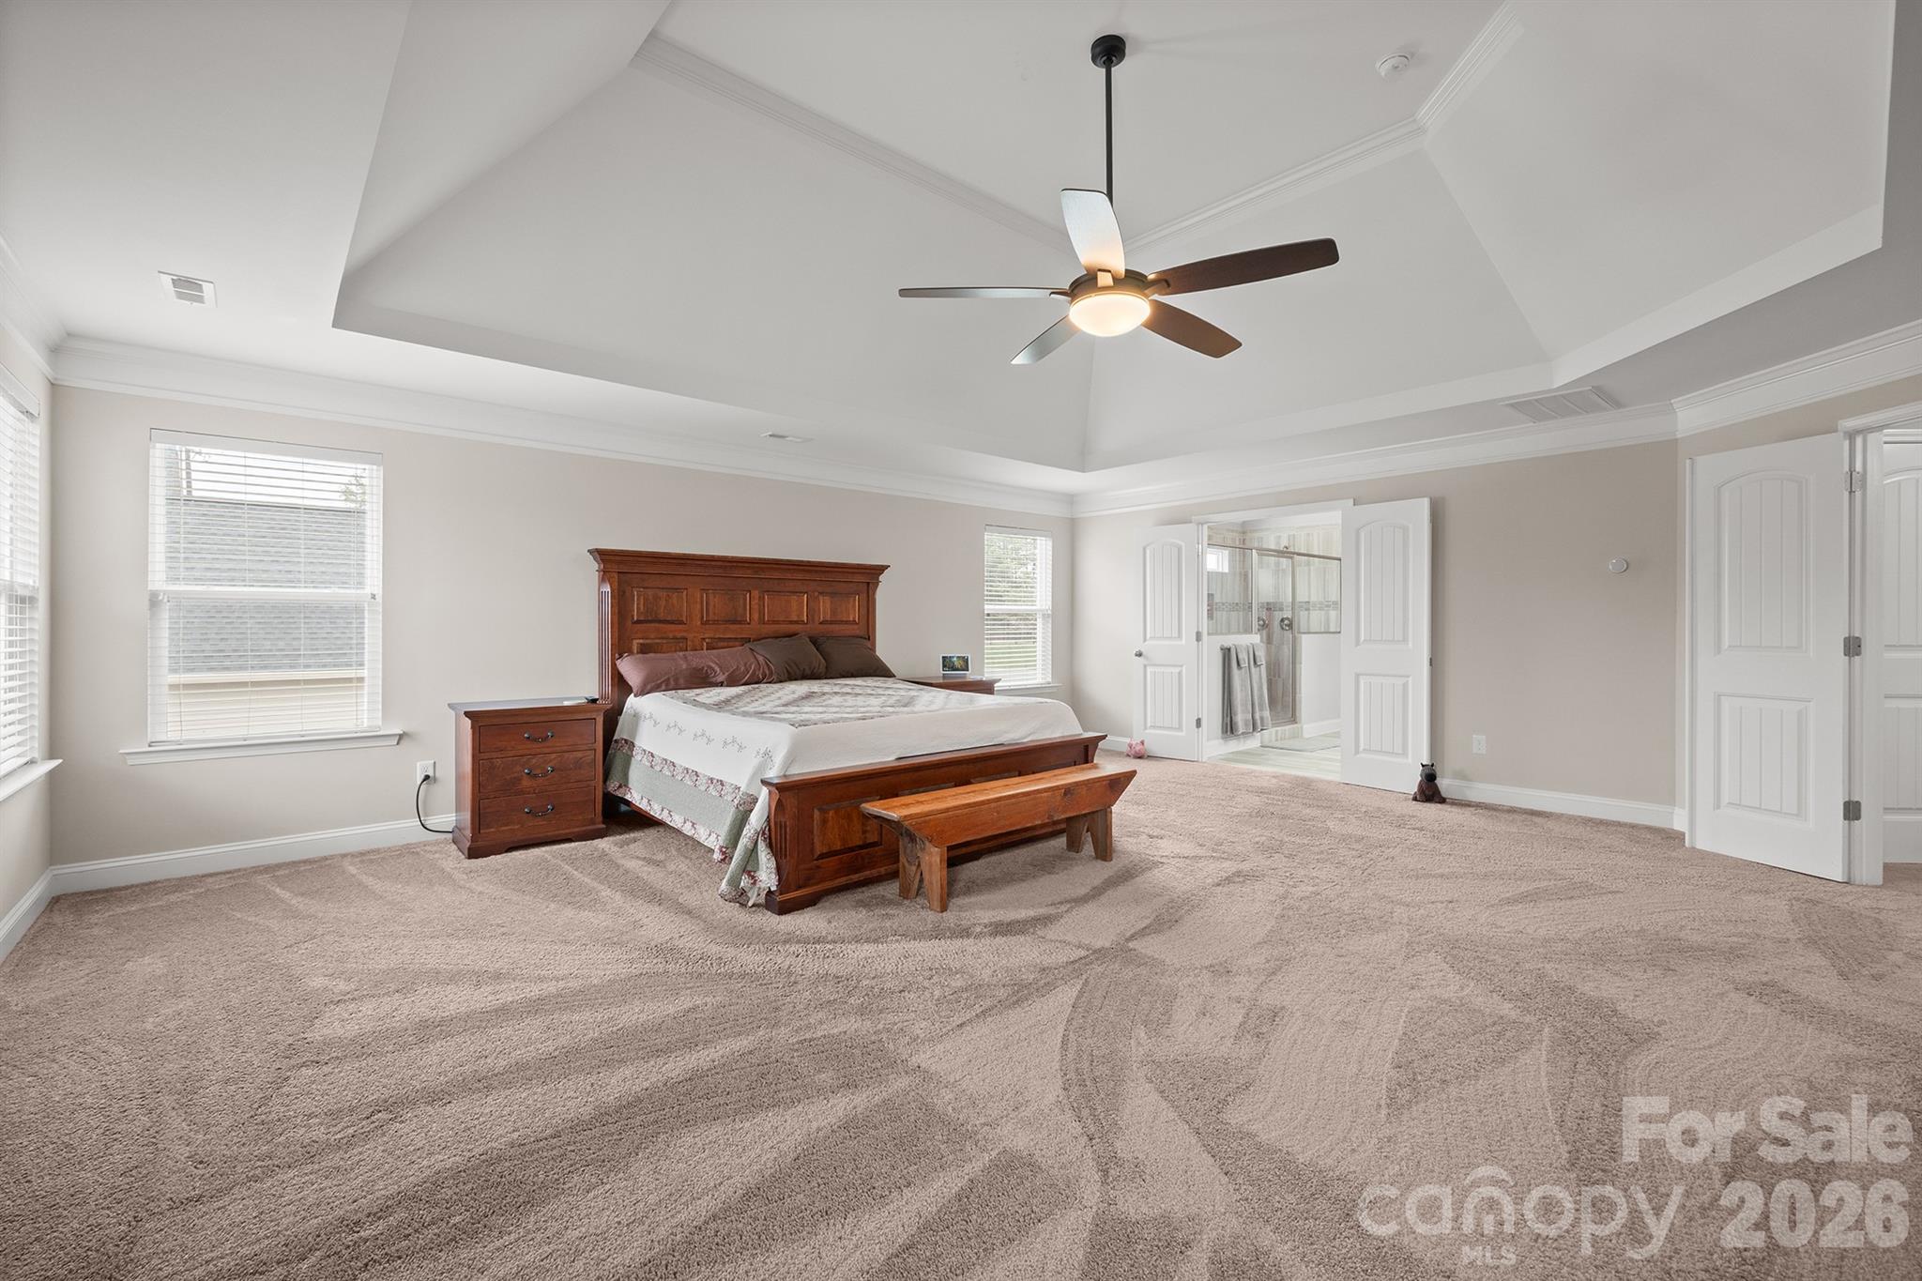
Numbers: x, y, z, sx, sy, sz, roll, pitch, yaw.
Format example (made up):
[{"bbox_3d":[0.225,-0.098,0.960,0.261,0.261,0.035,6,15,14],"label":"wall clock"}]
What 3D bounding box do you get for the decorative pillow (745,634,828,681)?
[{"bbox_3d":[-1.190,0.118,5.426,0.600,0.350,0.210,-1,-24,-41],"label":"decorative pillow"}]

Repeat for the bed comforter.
[{"bbox_3d":[-0.646,0.690,4.659,2.210,0.770,1.950,-1,1,-41],"label":"bed comforter"}]

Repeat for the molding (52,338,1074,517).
[{"bbox_3d":[-1.400,-1.254,5.662,6.700,0.200,0.100,-1,1,-41],"label":"molding"}]

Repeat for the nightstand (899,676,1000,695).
[{"bbox_3d":[-0.083,0.698,6.417,0.705,0.743,0.476,-1,1,-41],"label":"nightstand"}]

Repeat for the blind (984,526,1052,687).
[{"bbox_3d":[0.547,-0.290,7.430,0.880,1.450,0.060,-1,1,-41],"label":"blind"}]

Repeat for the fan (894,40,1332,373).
[{"bbox_3d":[0.586,-1.828,3.210,1.660,1.220,1.660,-1,1,-41],"label":"fan"}]

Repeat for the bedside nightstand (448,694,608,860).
[{"bbox_3d":[-2.371,0.727,4.416,0.705,0.743,0.476,-1,1,-41],"label":"bedside nightstand"}]

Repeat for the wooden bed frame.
[{"bbox_3d":[-0.705,0.269,4.743,2.170,1.640,2.270,-1,1,-41],"label":"wooden bed frame"}]

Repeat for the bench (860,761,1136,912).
[{"bbox_3d":[0.253,0.888,3.699,1.530,0.420,0.280,-1,1,-41],"label":"bench"}]

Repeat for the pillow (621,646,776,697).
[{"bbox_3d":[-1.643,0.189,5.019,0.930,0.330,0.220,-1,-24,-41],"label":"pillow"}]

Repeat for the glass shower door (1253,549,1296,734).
[{"bbox_3d":[3.190,0.000,8.147,0.870,1.780,0.050,-1,1,-41],"label":"glass shower door"}]

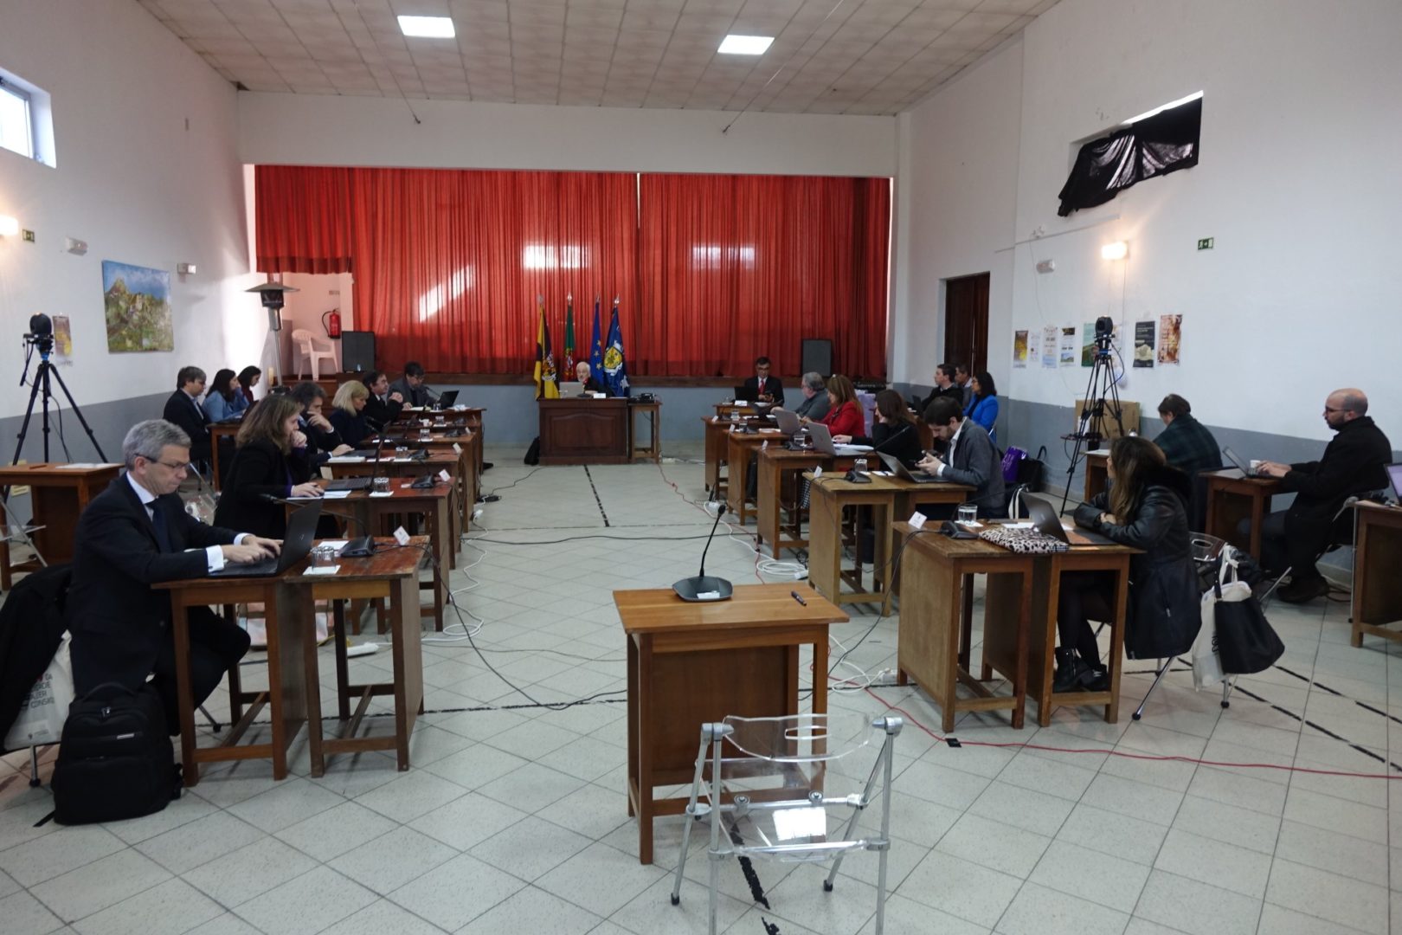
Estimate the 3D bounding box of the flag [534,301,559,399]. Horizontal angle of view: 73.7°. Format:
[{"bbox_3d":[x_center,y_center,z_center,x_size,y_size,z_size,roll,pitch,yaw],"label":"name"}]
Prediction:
[{"bbox_3d":[-2.249,-1.687,13.614,0.362,1.489,0.250,-1,8,-10],"label":"flag"}]

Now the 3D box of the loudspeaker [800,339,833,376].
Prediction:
[{"bbox_3d":[1.994,-1.884,16.051,0.490,0.630,0.400,-1,8,-10],"label":"loudspeaker"}]

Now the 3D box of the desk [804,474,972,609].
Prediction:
[{"bbox_3d":[1.144,0.465,5.799,0.880,0.780,0.690,-1,8,-8],"label":"desk"}]

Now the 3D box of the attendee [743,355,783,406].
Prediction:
[{"bbox_3d":[0.888,-0.842,13.339,0.550,1.410,0.780,-1,7,-7],"label":"attendee"}]

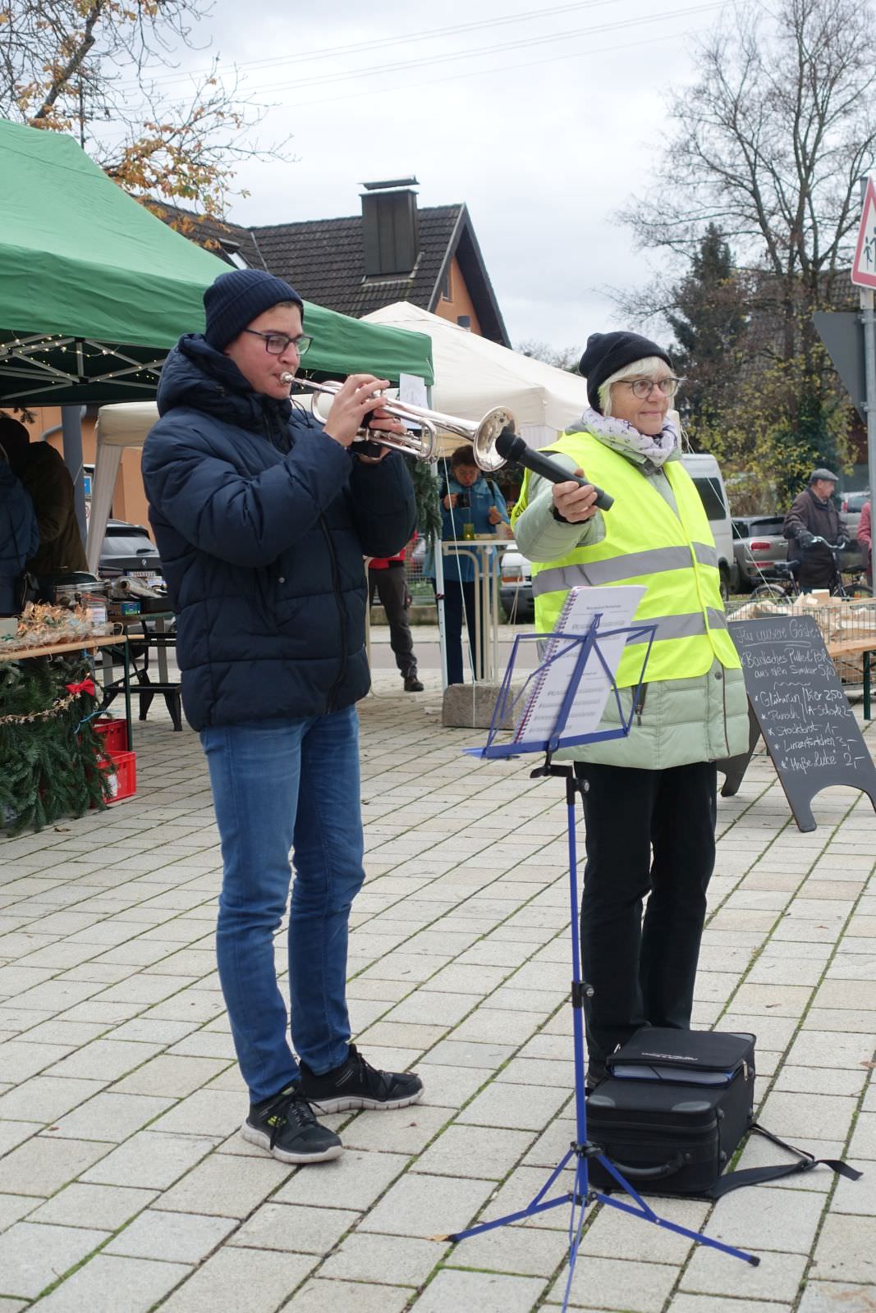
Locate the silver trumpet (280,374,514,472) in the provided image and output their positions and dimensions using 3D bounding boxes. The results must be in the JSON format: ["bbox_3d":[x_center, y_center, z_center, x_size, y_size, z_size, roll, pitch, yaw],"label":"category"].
[{"bbox_3d":[-0.109,-0.474,3.843,0.530,0.155,0.125,20,16,32],"label":"silver trumpet"}]

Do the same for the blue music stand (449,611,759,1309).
[{"bbox_3d":[0.274,0.483,3.390,0.490,1.120,0.560,2,6,40],"label":"blue music stand"}]

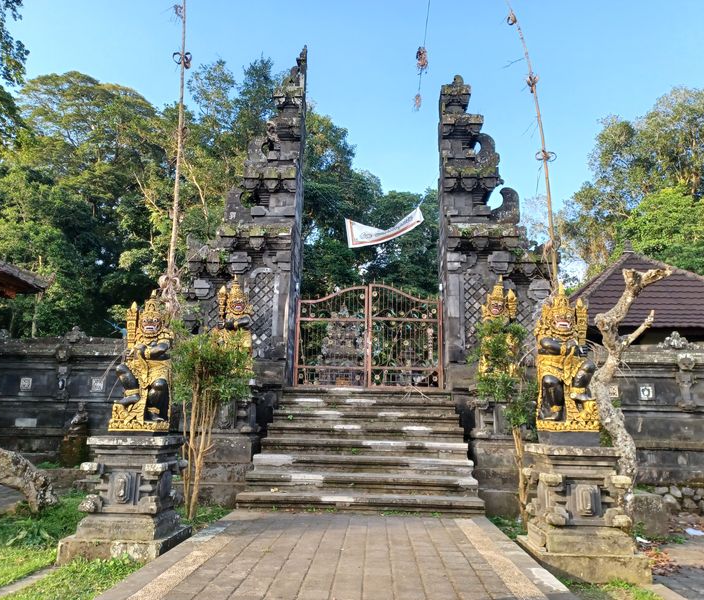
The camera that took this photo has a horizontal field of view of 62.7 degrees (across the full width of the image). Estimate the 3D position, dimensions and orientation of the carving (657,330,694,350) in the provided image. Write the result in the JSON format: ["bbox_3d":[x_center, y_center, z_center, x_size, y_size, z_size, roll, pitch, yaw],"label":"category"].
[{"bbox_3d":[5.606,0.690,10.006,0.576,0.288,0.243,1,-12,2],"label":"carving"}]

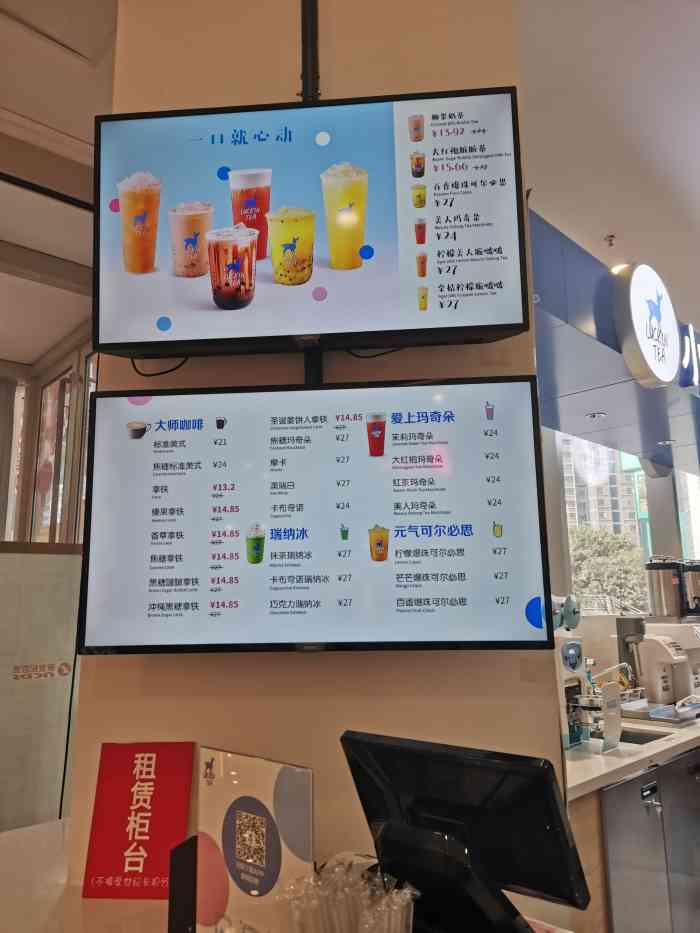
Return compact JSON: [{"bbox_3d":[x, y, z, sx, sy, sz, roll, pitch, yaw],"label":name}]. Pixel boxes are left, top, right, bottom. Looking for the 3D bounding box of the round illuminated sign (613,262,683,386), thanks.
[{"bbox_3d":[1.530,-0.722,3.604,0.610,0.610,0.100,10,-15,-44],"label":"round illuminated sign"}]

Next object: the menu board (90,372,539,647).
[{"bbox_3d":[-0.082,0.106,1.518,0.976,0.565,0.070,-2,-10,4],"label":"menu board"}]

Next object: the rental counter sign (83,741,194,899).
[{"bbox_3d":[-0.446,0.751,1.499,0.210,0.297,0.008,-2,-24,5],"label":"rental counter sign"}]

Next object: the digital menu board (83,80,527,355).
[{"bbox_3d":[-0.102,-0.557,1.630,0.978,0.564,0.080,-2,-6,4],"label":"digital menu board"}]

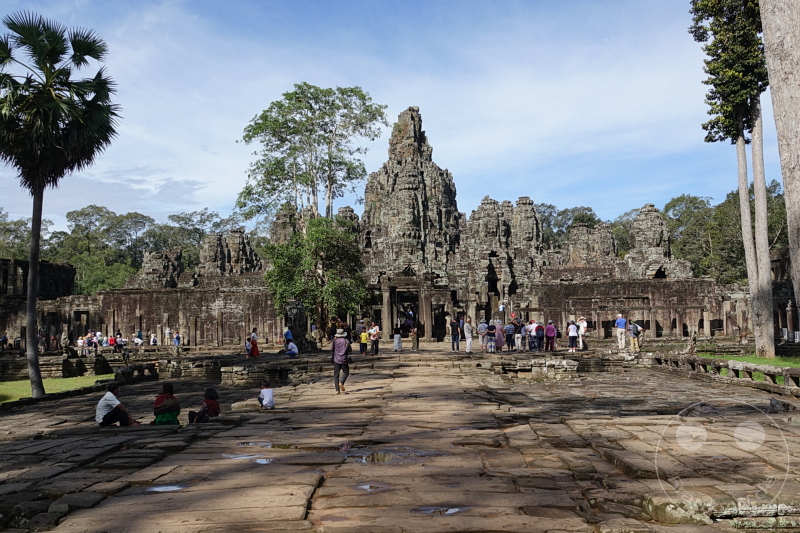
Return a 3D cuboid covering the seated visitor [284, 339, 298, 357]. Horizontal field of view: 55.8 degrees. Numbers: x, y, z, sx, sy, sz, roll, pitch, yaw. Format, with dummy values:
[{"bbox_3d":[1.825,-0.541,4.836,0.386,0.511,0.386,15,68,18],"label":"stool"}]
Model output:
[{"bbox_3d":[-4.740,3.593,33.000,0.620,0.795,0.480,-1,-5,8],"label":"seated visitor"}]

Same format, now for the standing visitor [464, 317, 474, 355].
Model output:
[{"bbox_3d":[3.377,3.372,36.600,0.400,1.714,0.500,3,-5,-30],"label":"standing visitor"}]

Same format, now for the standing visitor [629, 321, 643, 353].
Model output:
[{"bbox_3d":[11.837,3.526,38.000,0.620,1.616,0.460,1,-5,-14],"label":"standing visitor"}]

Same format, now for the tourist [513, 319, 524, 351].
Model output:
[{"bbox_3d":[5.878,3.444,37.600,0.560,1.709,0.420,0,-5,-3],"label":"tourist"}]

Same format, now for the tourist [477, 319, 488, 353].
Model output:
[{"bbox_3d":[4.136,3.469,37.600,0.530,1.699,0.360,0,-5,5],"label":"tourist"}]

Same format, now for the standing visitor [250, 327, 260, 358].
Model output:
[{"bbox_3d":[-7.049,3.737,36.800,0.380,1.466,0.420,1,-5,-9],"label":"standing visitor"}]

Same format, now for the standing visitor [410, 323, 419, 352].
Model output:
[{"bbox_3d":[0.776,3.875,41.000,0.400,1.513,0.420,2,-5,-20],"label":"standing visitor"}]

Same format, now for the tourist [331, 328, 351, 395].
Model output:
[{"bbox_3d":[-1.479,2.416,19.100,0.550,1.664,0.480,0,-5,-5],"label":"tourist"}]

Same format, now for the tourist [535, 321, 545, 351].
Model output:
[{"bbox_3d":[7.021,3.528,37.800,0.480,1.529,0.420,0,-5,0],"label":"tourist"}]

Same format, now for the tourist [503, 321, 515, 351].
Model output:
[{"bbox_3d":[5.469,3.468,37.800,0.520,1.607,0.330,0,-5,6],"label":"tourist"}]

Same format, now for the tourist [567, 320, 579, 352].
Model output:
[{"bbox_3d":[8.588,3.490,37.500,0.500,1.577,0.360,0,-5,-5],"label":"tourist"}]

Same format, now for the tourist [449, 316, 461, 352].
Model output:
[{"bbox_3d":[2.743,3.361,37.200,0.500,1.747,0.350,0,-5,5],"label":"tourist"}]

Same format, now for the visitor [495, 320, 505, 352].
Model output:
[{"bbox_3d":[4.999,3.493,37.800,0.460,1.617,0.330,0,-5,3],"label":"visitor"}]

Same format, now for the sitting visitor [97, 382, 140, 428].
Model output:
[{"bbox_3d":[-5.105,2.512,13.700,0.780,0.788,0.460,1,-5,-11],"label":"sitting visitor"}]

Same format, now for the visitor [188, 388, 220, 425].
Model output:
[{"bbox_3d":[-3.601,2.572,13.900,0.600,0.666,0.450,-2,-5,25],"label":"visitor"}]

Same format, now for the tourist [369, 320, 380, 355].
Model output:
[{"bbox_3d":[-1.168,3.321,34.600,0.500,1.556,0.400,-1,-5,8],"label":"tourist"}]

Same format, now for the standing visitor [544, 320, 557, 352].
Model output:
[{"bbox_3d":[7.551,3.485,37.800,0.490,1.602,0.330,0,-5,3],"label":"standing visitor"}]

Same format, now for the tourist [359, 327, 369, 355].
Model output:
[{"bbox_3d":[-1.659,3.529,35.500,0.440,1.376,0.280,0,-5,0],"label":"tourist"}]

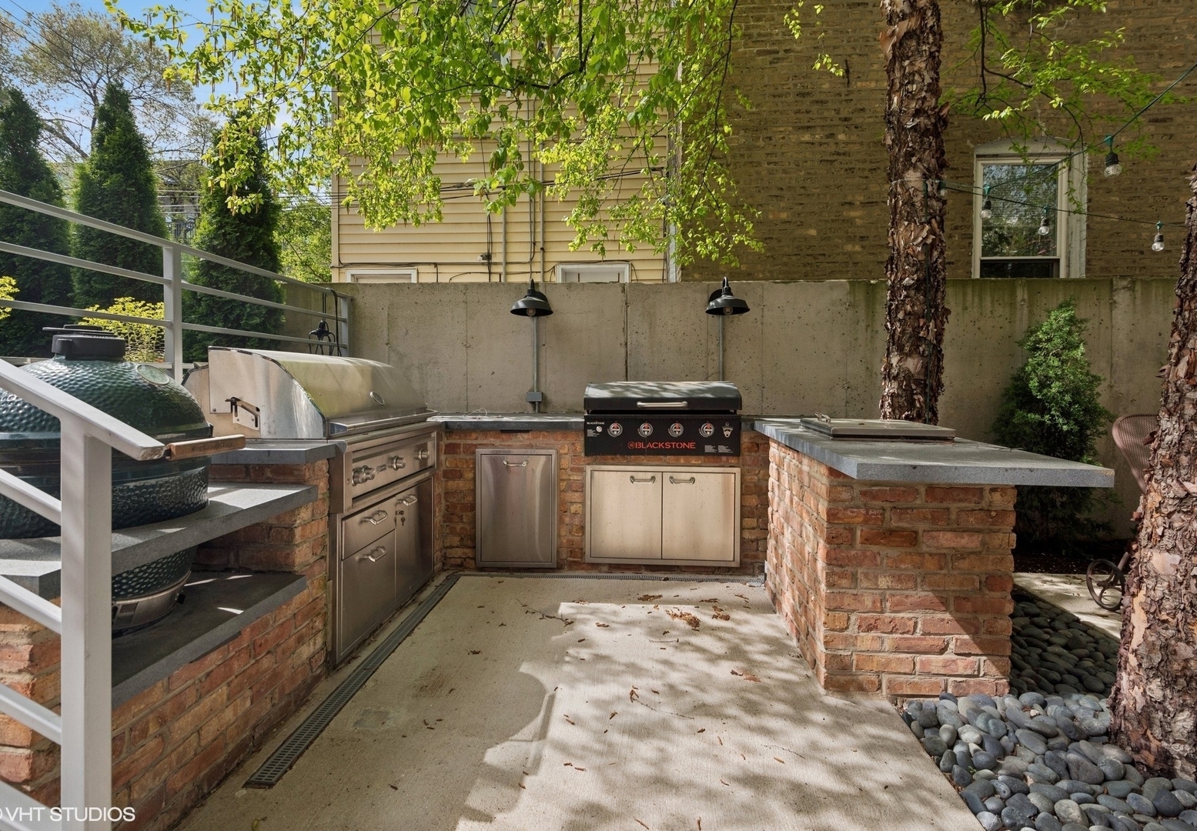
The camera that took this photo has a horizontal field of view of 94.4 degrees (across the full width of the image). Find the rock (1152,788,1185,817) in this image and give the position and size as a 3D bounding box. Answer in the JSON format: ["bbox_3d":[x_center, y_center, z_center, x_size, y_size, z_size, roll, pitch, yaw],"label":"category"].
[{"bbox_3d":[1.373,0.932,1.334,0.070,0.050,0.060,-2,3,-42],"label":"rock"}]

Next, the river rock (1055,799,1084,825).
[{"bbox_3d":[1.246,1.047,1.472,0.072,0.045,0.058,2,4,37],"label":"river rock"}]

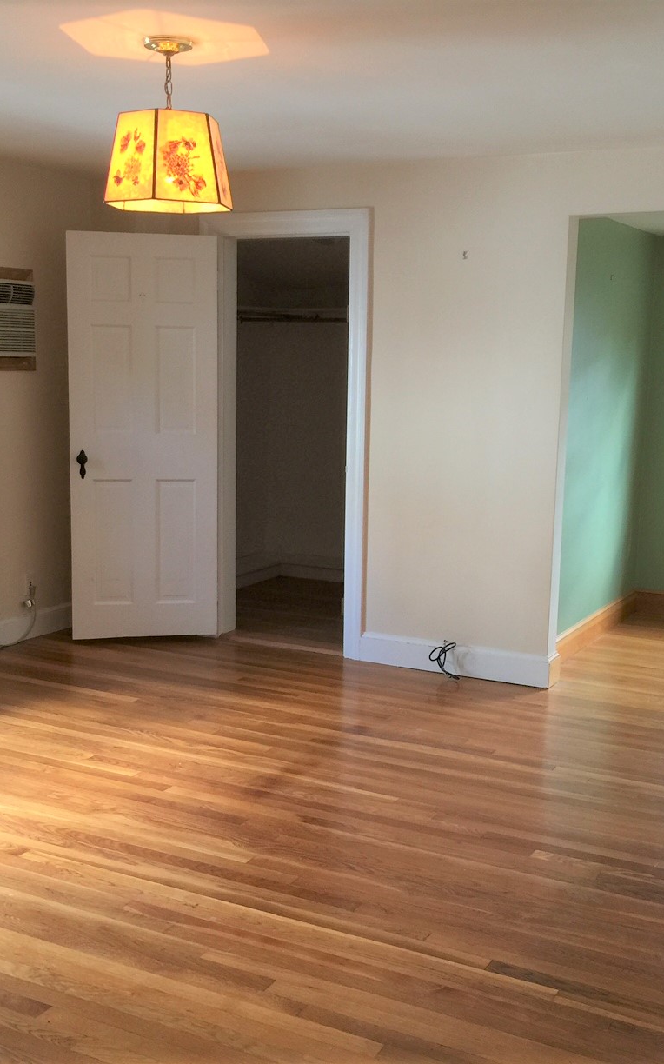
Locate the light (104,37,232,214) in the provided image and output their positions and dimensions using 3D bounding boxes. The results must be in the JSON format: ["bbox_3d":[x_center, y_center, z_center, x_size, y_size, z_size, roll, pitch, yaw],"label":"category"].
[{"bbox_3d":[-0.449,-1.121,3.276,0.360,0.439,0.320,-3,10,-24],"label":"light"}]

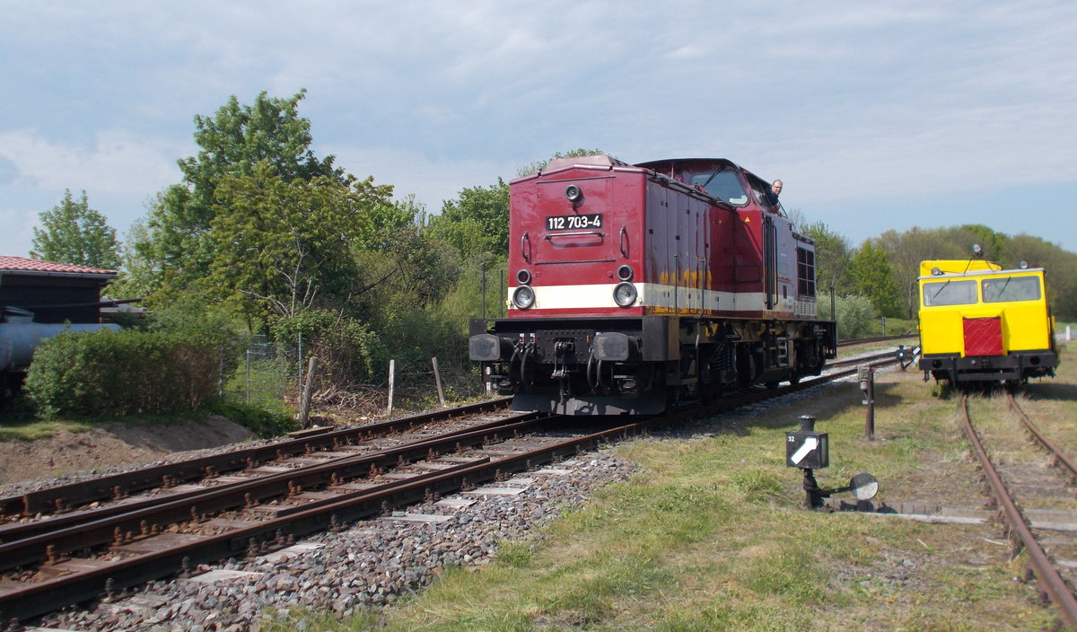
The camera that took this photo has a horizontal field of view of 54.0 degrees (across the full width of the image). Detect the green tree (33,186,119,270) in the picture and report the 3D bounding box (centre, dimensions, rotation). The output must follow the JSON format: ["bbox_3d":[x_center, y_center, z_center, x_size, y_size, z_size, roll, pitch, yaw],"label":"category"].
[{"bbox_3d":[-14.871,-1.067,34.000,3.200,6.030,3.200,0,-1,0],"label":"green tree"}]

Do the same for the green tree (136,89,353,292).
[{"bbox_3d":[-7.107,-1.828,25.500,5.200,7.310,5.000,0,-1,0],"label":"green tree"}]

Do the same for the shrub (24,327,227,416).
[{"bbox_3d":[-6.475,0.896,16.500,3.000,1.410,1.500,0,-1,-27],"label":"shrub"}]

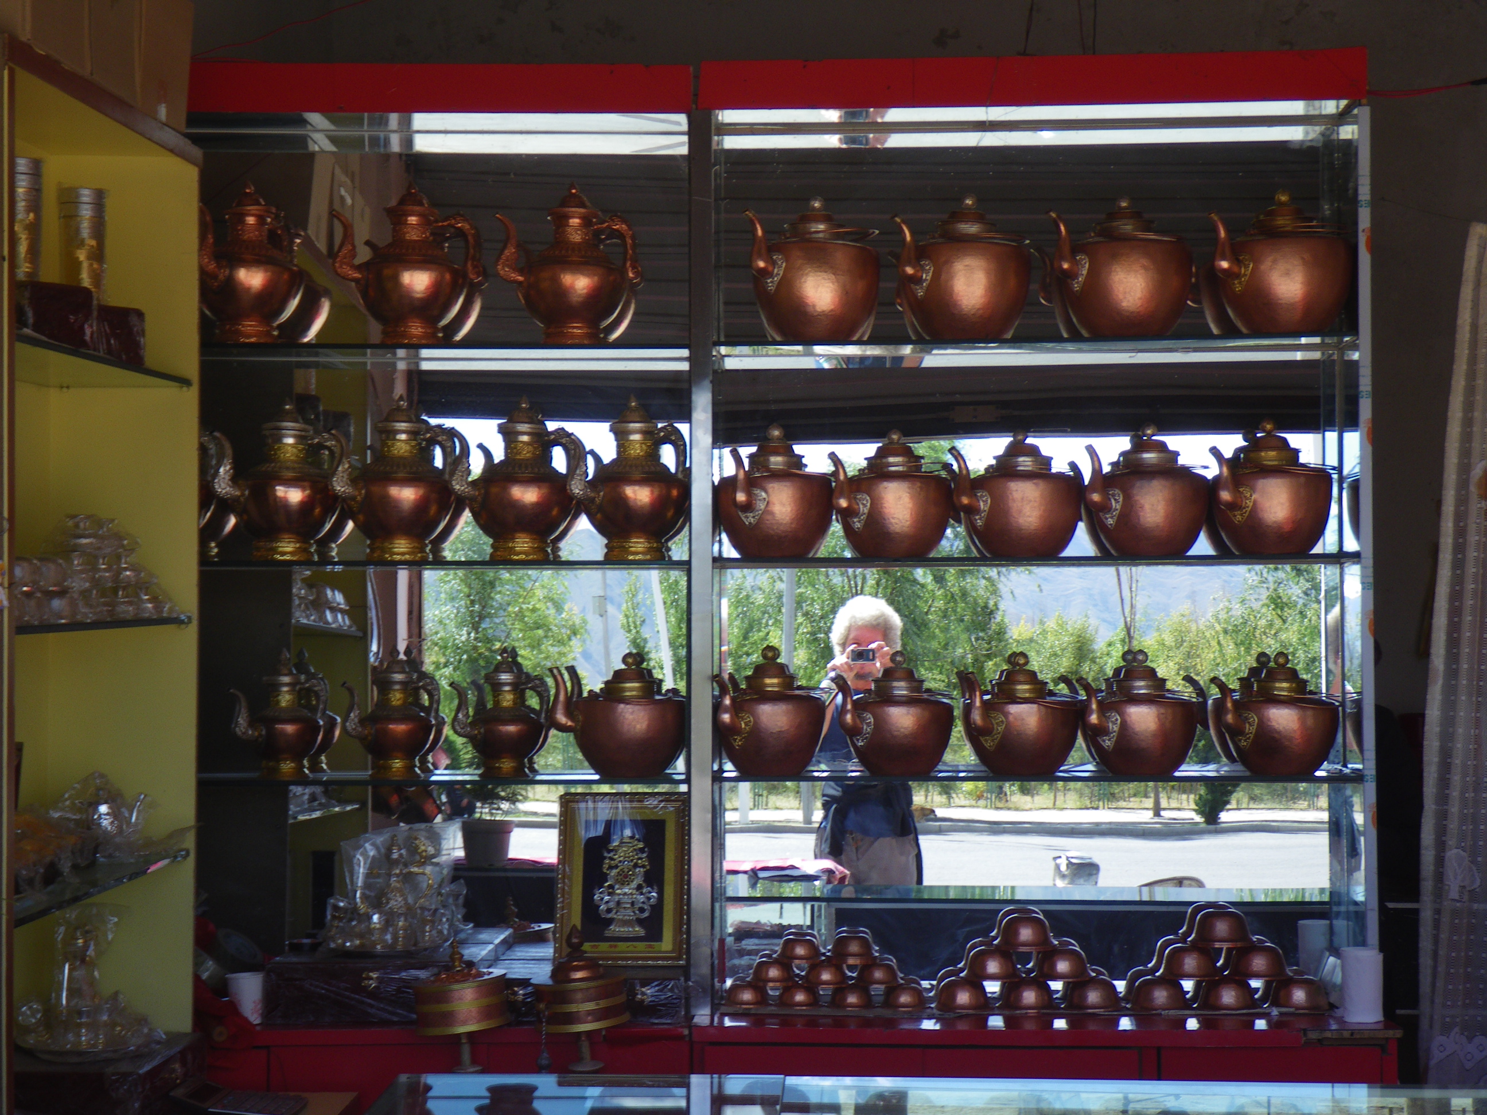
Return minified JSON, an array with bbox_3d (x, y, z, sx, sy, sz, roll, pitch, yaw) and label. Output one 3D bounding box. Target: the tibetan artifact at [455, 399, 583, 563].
[{"bbox_3d":[-0.385,-0.134,4.515,0.251,0.277,0.189,1,-2,-32],"label":"tibetan artifact"}]

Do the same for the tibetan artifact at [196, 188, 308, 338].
[{"bbox_3d":[-0.826,-0.486,4.427,0.177,0.274,0.262,-1,-2,27],"label":"tibetan artifact"}]

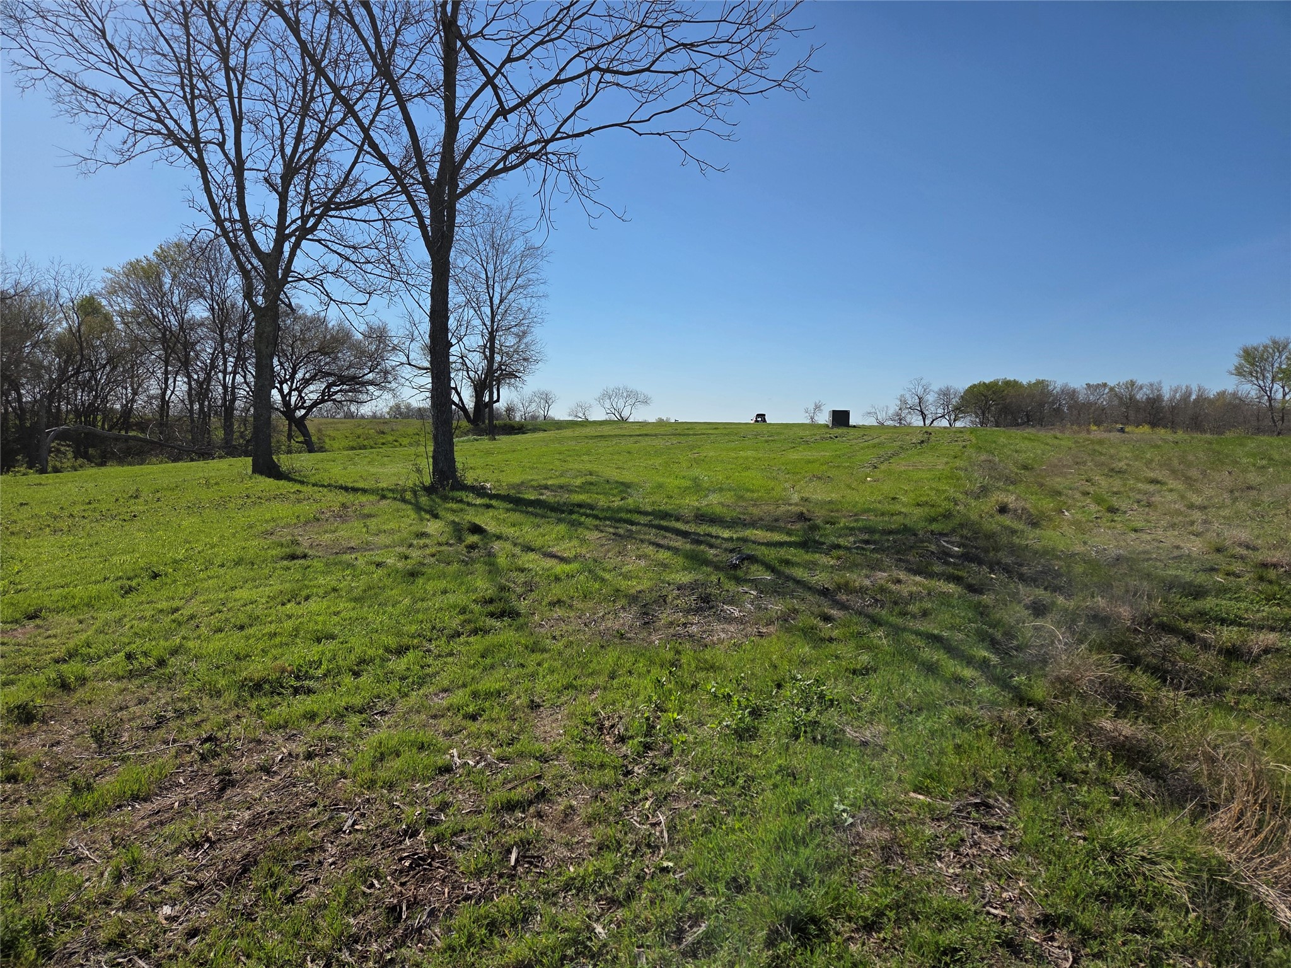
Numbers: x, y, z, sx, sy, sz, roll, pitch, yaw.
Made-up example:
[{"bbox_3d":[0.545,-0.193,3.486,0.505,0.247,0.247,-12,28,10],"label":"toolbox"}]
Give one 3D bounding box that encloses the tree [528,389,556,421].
[{"bbox_3d":[-15.952,-12.508,135.000,4.444,4.921,4.286,0,4,0],"label":"tree"}]

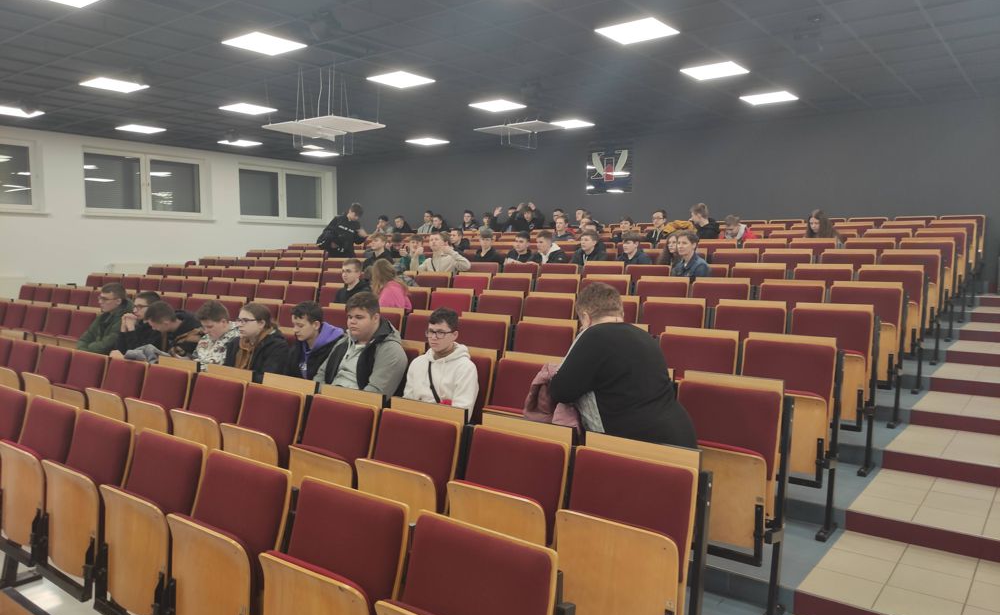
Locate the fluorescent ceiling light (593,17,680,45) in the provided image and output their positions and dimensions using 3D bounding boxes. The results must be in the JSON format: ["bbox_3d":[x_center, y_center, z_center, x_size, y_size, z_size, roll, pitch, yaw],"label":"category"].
[{"bbox_3d":[1.234,-2.510,6.508,0.590,0.040,0.590,4,6,38],"label":"fluorescent ceiling light"}]

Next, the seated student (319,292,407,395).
[{"bbox_3d":[-0.882,0.582,4.187,0.600,1.280,0.720,4,6,38],"label":"seated student"}]

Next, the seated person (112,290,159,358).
[{"bbox_3d":[-2.888,0.518,5.716,0.760,1.250,0.520,-4,6,-44],"label":"seated person"}]

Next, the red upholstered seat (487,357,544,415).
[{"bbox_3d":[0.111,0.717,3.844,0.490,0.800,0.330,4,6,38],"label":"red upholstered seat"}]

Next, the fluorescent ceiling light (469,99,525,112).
[{"bbox_3d":[-0.027,-2.741,9.776,0.590,0.040,0.590,4,6,38],"label":"fluorescent ceiling light"}]

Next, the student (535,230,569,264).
[{"bbox_3d":[0.585,-0.285,8.571,0.520,1.240,0.740,4,6,38],"label":"student"}]

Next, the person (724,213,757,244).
[{"bbox_3d":[2.937,-0.521,8.932,0.520,1.210,0.720,4,6,38],"label":"person"}]

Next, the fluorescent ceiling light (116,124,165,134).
[{"bbox_3d":[-6.031,-3.012,12.140,0.600,0.060,0.600,4,6,38],"label":"fluorescent ceiling light"}]

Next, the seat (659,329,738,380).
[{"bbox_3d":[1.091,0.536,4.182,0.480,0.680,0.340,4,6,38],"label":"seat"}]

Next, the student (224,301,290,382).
[{"bbox_3d":[-1.691,0.591,4.863,0.750,1.240,0.520,-4,6,-44],"label":"student"}]

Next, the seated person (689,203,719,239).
[{"bbox_3d":[2.671,-0.629,9.315,0.700,1.360,0.540,-2,5,-20],"label":"seated person"}]

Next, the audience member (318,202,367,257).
[{"bbox_3d":[-2.293,-0.685,10.667,0.580,1.640,0.580,-3,5,-34],"label":"audience member"}]

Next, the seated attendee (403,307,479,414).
[{"bbox_3d":[-0.417,0.652,3.908,0.520,1.270,0.750,4,6,43],"label":"seated attendee"}]

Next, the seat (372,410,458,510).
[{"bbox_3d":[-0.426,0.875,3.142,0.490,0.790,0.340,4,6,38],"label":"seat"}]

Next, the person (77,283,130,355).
[{"bbox_3d":[-3.340,0.468,6.079,0.760,1.290,0.540,-4,6,-42],"label":"person"}]

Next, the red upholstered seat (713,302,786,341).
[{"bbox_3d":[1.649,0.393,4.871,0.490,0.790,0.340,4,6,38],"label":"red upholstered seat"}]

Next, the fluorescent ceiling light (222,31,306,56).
[{"bbox_3d":[-2.283,-2.574,7.022,0.600,0.060,0.600,4,6,38],"label":"fluorescent ceiling light"}]

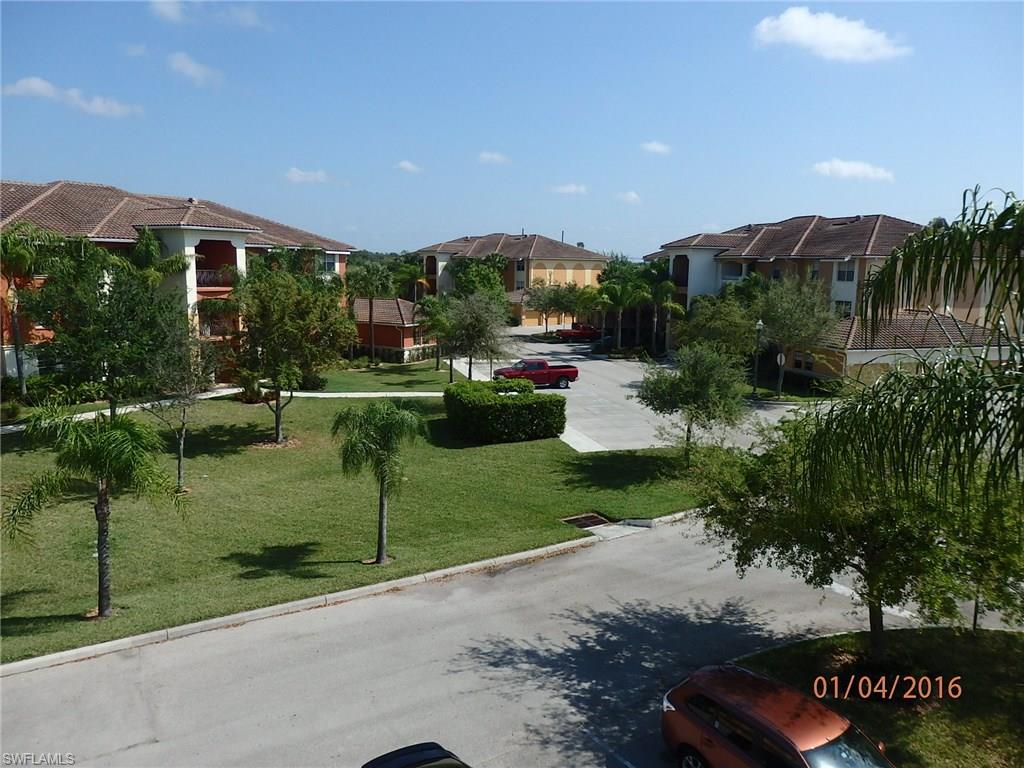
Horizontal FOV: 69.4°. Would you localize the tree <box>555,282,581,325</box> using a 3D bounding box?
[{"bbox_3d":[6.714,-9.364,89.791,3.390,6.110,3.290,2,9,4],"label":"tree"}]

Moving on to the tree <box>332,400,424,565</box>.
[{"bbox_3d":[-3.500,2.601,19.436,2.400,4.410,2.330,-1,9,-10],"label":"tree"}]

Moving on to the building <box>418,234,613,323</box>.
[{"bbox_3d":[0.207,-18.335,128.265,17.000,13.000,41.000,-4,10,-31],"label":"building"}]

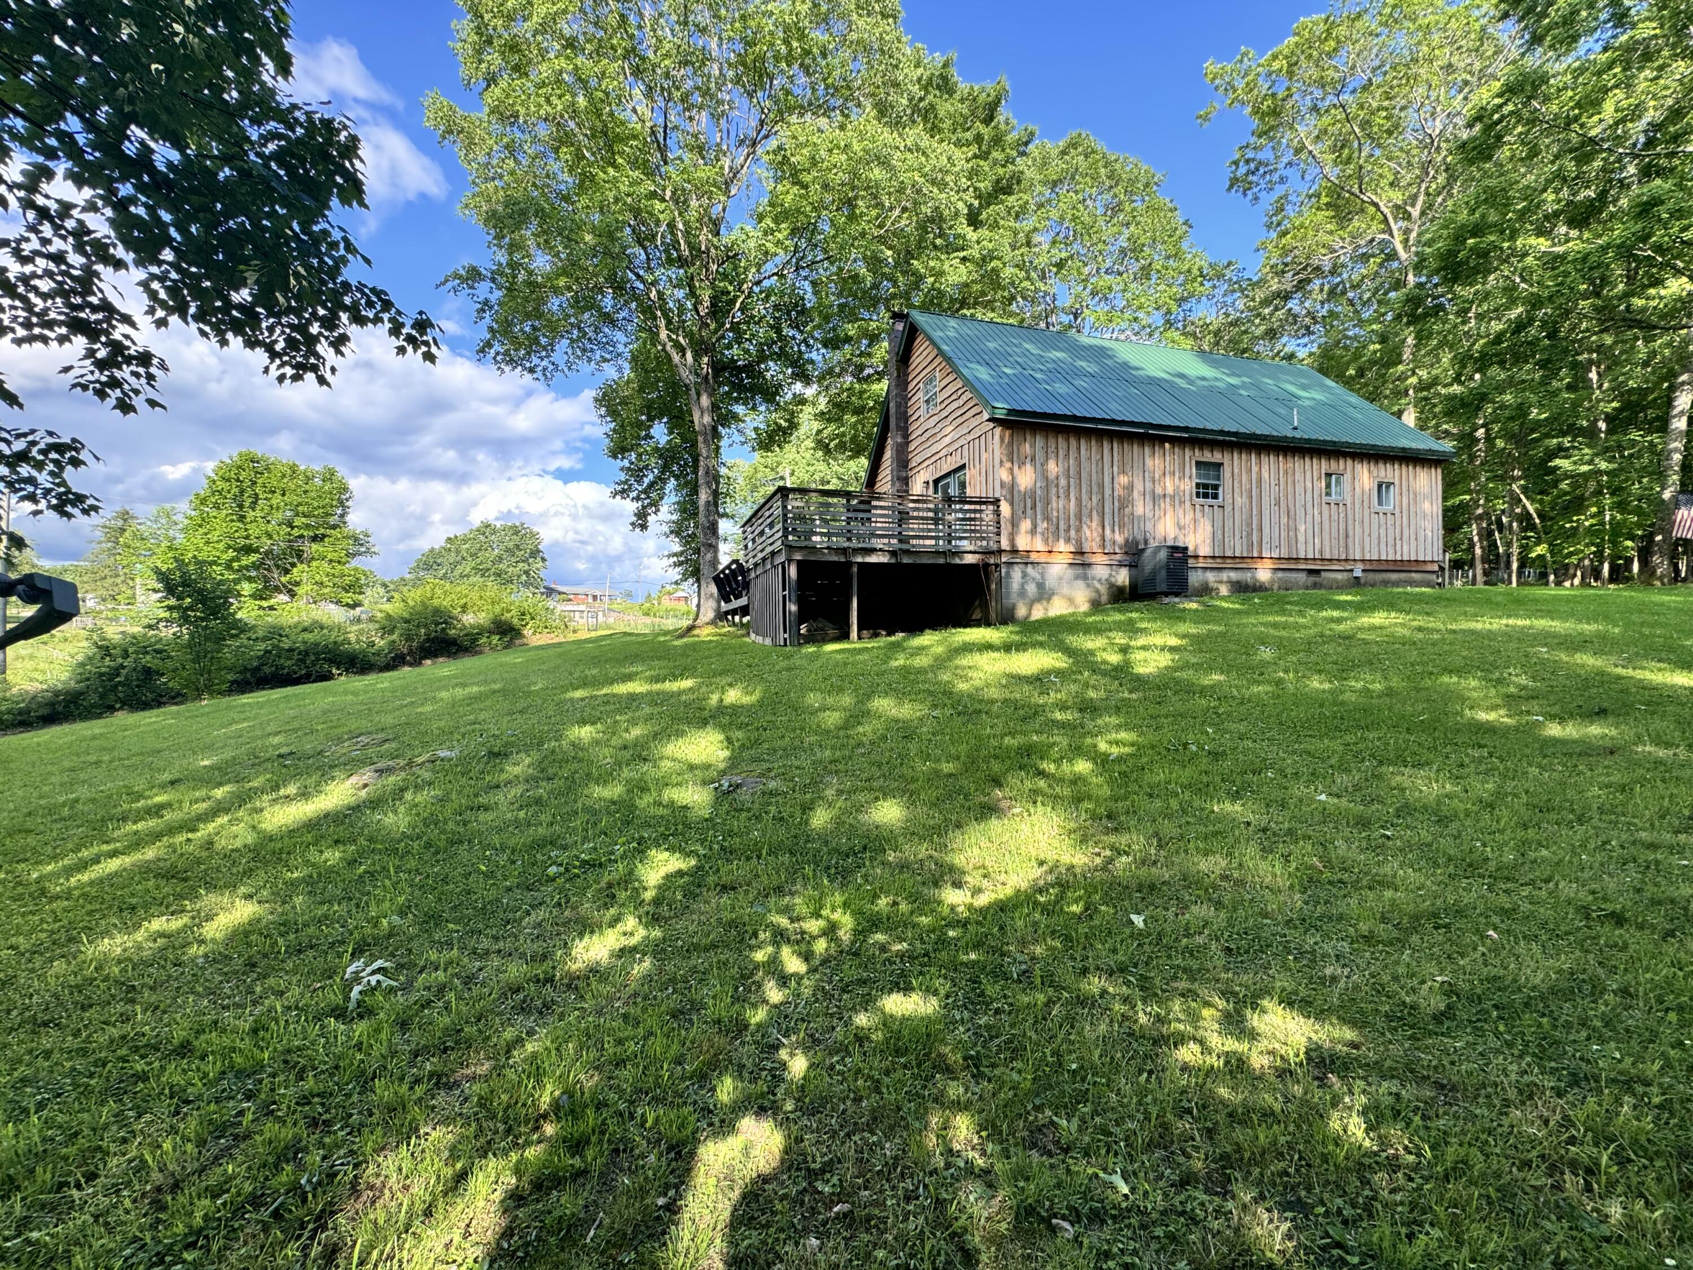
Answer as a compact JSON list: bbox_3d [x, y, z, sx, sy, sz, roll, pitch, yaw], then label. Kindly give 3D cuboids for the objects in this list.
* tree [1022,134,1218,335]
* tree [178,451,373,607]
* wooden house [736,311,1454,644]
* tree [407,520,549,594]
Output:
[{"bbox_3d":[11.975,-11.152,29.913,9.500,21.800,9.500,-1,0,23],"label":"tree"},{"bbox_3d":[-44.175,-8.139,53.000,11.800,12.300,11.800,-1,-1,-40],"label":"tree"},{"bbox_3d":[5.810,-3.914,17.847,17.095,7.991,7.485,-1,0,-18],"label":"wooden house"},{"bbox_3d":[-45.891,-8.784,85.000,15.500,11.000,15.500,-1,-1,-28],"label":"tree"}]

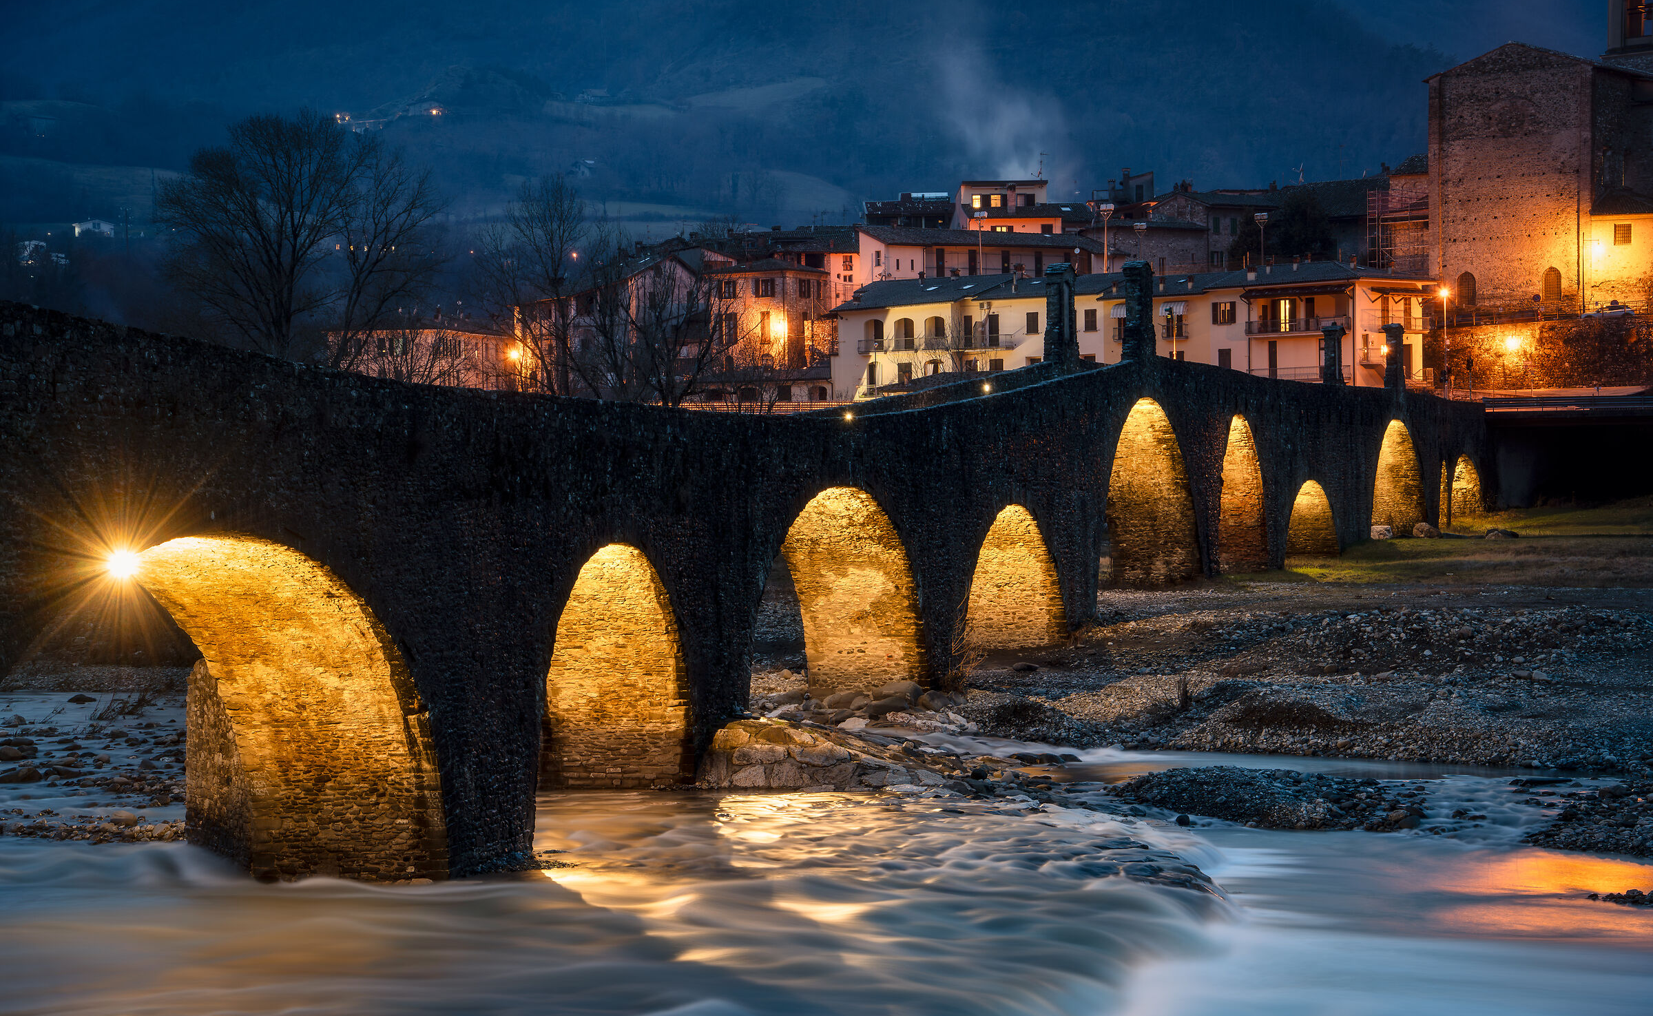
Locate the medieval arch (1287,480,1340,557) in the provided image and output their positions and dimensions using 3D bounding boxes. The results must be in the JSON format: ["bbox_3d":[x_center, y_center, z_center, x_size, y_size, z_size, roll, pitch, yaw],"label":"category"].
[{"bbox_3d":[24.299,0.567,211.000,3.700,4.200,13.000,1,1,20],"label":"medieval arch"}]

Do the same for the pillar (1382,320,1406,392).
[{"bbox_3d":[32.947,-8.688,237.000,1.100,4.000,1.250,1,2,28],"label":"pillar"}]

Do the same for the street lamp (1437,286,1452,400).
[{"bbox_3d":[39.651,-10.598,262.000,0.500,7.200,0.600,0,1,-18],"label":"street lamp"}]

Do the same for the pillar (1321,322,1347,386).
[{"bbox_3d":[29.638,-8.912,239.000,1.100,3.900,1.250,1,2,28],"label":"pillar"}]

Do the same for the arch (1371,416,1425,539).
[{"bbox_3d":[32.424,-1.741,239.500,3.700,6.900,14.000,1,1,21],"label":"arch"}]

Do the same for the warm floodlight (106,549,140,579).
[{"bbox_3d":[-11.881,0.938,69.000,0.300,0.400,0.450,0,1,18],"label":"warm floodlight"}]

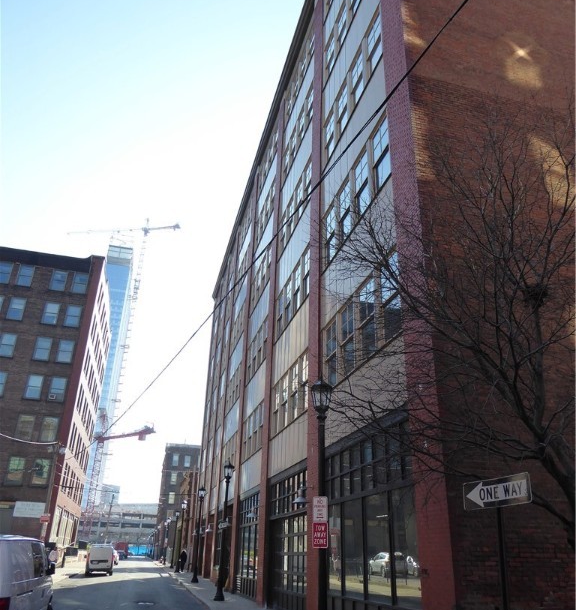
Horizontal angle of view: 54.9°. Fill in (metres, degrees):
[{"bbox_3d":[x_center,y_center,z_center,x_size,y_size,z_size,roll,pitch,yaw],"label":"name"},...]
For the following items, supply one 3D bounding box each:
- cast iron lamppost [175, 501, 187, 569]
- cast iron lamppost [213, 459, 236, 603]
[{"bbox_3d":[-8.507,18.384,44.300,0.440,5.300,0.440,8,-25,-13],"label":"cast iron lamppost"},{"bbox_3d":[-2.564,8.951,22.464,0.440,5.300,0.440,8,-25,-13],"label":"cast iron lamppost"}]

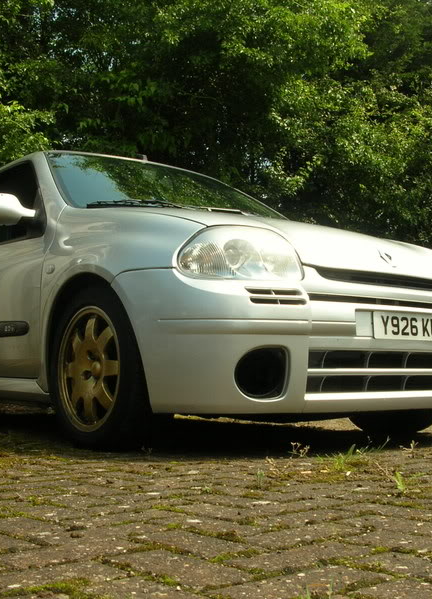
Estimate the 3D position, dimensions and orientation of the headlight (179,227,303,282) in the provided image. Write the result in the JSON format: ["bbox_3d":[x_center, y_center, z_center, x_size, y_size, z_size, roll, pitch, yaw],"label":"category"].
[{"bbox_3d":[0.065,-0.159,2.546,0.345,0.220,0.280,4,-6,-37],"label":"headlight"}]

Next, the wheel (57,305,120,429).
[{"bbox_3d":[-0.370,0.245,2.838,0.175,0.425,0.424,4,-6,-37],"label":"wheel"}]

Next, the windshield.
[{"bbox_3d":[-0.191,-0.513,3.862,1.360,0.130,0.830,4,26,-37],"label":"windshield"}]

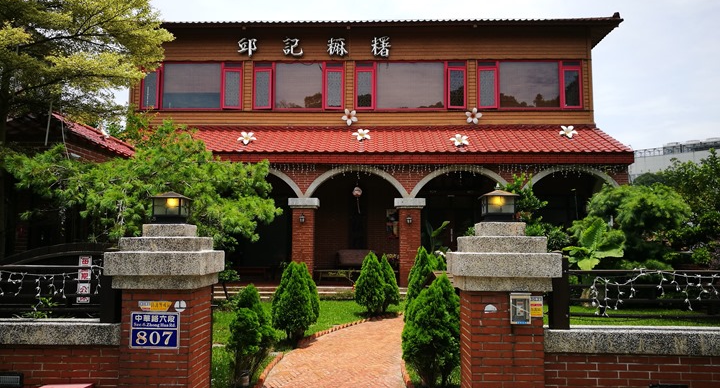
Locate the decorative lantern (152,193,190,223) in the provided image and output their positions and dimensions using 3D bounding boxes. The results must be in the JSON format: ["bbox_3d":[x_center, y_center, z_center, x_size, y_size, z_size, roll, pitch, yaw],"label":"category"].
[{"bbox_3d":[-1.592,0.117,4.731,0.253,0.278,0.253,0,-5,0],"label":"decorative lantern"}]

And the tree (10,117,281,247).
[{"bbox_3d":[-4.089,0.518,10.499,5.042,3.696,4.100,0,-5,0],"label":"tree"}]

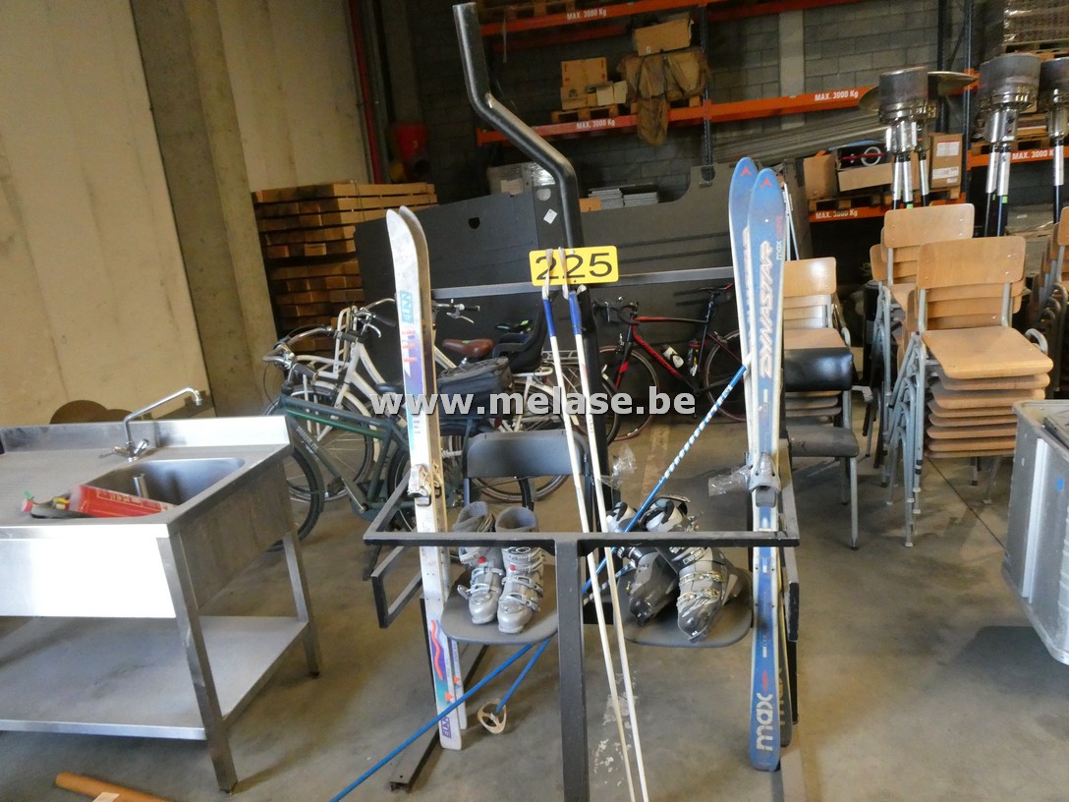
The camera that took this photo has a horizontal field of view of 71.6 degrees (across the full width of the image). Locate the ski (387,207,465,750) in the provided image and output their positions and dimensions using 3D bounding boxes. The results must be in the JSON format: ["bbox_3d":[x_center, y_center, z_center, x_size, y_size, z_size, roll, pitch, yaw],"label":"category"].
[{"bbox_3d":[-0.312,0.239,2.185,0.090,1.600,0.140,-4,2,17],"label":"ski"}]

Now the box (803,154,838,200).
[{"bbox_3d":[3.428,-2.658,8.871,0.310,0.450,0.310,-18,19,-39],"label":"box"}]

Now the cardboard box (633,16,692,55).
[{"bbox_3d":[1.540,-4.292,8.847,0.610,0.290,0.400,-6,15,11],"label":"cardboard box"}]

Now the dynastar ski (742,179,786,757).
[{"bbox_3d":[0.630,0.232,2.011,0.100,1.682,0.090,0,7,13],"label":"dynastar ski"}]

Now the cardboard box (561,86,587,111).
[{"bbox_3d":[0.507,-3.674,9.075,0.305,0.250,0.380,-3,15,10],"label":"cardboard box"}]

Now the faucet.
[{"bbox_3d":[-1.323,0.081,2.597,0.390,0.255,0.115,-3,15,12],"label":"faucet"}]

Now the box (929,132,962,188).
[{"bbox_3d":[4.732,-2.779,8.623,0.305,0.560,0.360,-3,15,10],"label":"box"}]

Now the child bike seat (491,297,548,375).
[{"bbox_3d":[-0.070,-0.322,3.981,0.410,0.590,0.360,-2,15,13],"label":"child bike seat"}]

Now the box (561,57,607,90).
[{"bbox_3d":[0.631,-3.939,9.011,0.520,0.320,0.400,-3,15,10],"label":"box"}]

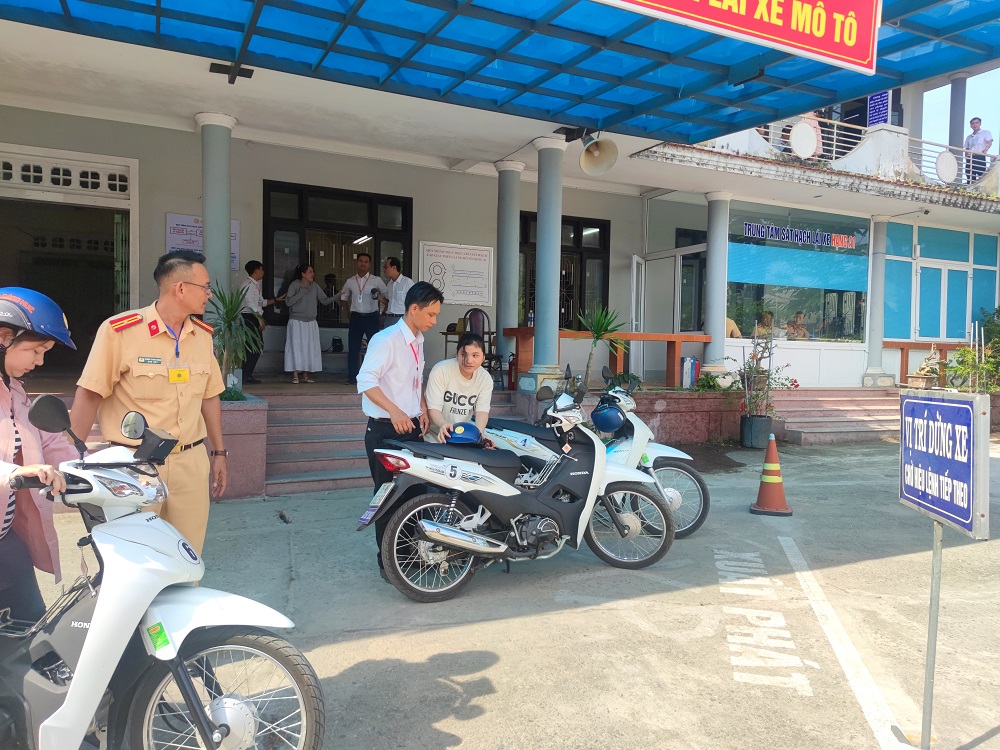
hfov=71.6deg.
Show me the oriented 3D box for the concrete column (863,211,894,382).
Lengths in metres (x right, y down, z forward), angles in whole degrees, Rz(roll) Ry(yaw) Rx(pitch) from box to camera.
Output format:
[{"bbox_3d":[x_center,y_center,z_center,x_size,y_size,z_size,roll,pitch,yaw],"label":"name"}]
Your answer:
[{"bbox_3d":[6.542,-1.293,12.100,0.480,3.003,0.480,0,2,-25],"label":"concrete column"}]

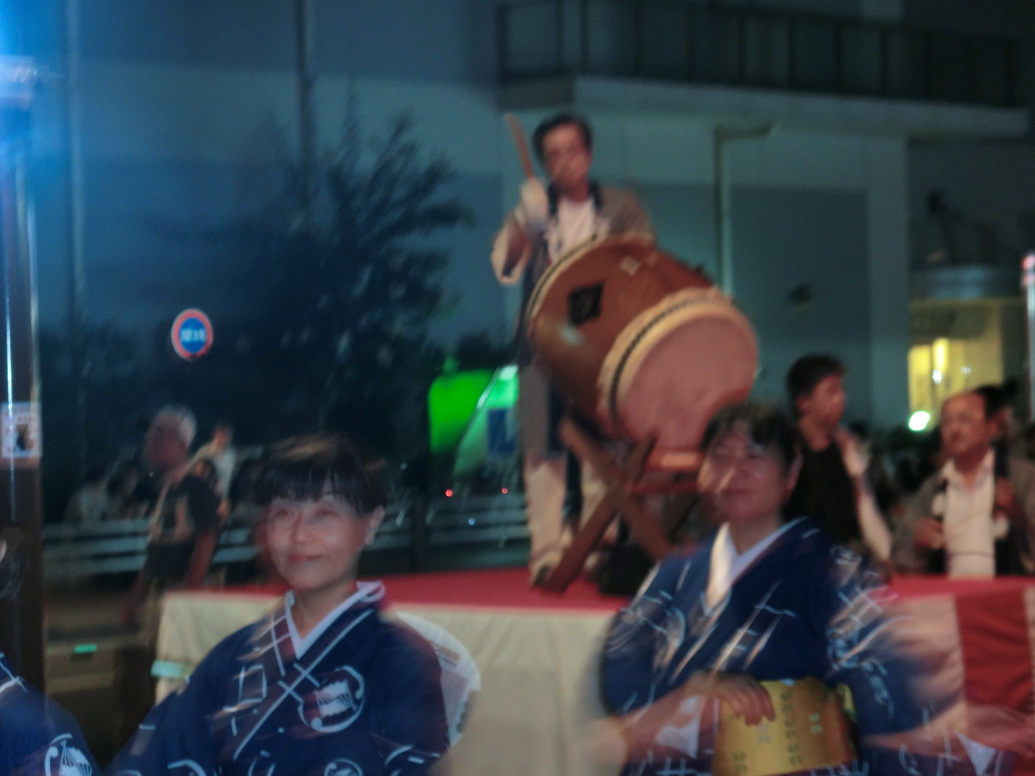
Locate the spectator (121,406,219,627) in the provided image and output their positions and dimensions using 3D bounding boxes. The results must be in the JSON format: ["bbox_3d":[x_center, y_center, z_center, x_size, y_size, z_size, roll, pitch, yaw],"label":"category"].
[{"bbox_3d":[-1.538,0.905,12.100,0.470,1.650,0.500,-1,0,-28],"label":"spectator"}]

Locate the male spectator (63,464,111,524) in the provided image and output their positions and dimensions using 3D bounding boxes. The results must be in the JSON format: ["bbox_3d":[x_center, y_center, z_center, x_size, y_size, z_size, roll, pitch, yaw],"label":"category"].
[{"bbox_3d":[-3.328,1.195,21.300,0.500,1.220,0.620,-1,0,-18],"label":"male spectator"}]

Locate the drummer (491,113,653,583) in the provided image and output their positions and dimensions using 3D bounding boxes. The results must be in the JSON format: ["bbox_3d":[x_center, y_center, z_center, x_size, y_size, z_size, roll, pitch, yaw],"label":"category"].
[{"bbox_3d":[0.193,-0.139,9.750,0.600,1.680,0.520,-1,0,-6],"label":"drummer"}]

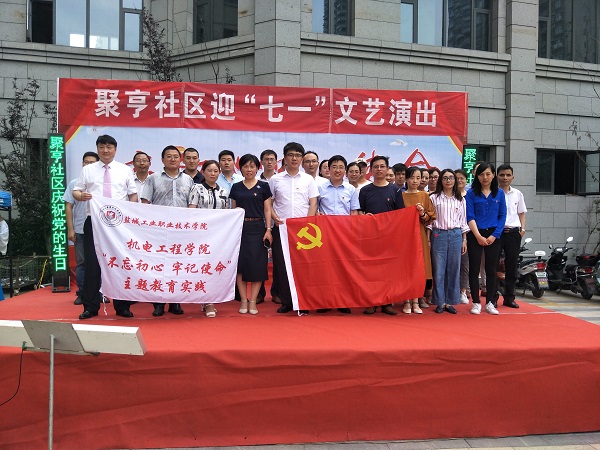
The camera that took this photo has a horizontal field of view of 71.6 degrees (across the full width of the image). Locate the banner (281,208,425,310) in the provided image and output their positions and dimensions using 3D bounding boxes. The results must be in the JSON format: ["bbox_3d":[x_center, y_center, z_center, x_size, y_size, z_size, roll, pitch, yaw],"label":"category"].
[{"bbox_3d":[0.544,0.349,4.270,1.450,1.030,0.200,0,0,-2],"label":"banner"}]

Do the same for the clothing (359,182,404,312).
[{"bbox_3d":[0.868,0.245,4.430,0.490,1.370,0.330,0,0,3],"label":"clothing"}]

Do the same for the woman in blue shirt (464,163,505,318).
[{"bbox_3d":[2.040,0.126,4.570,0.460,1.630,0.320,1,0,18],"label":"woman in blue shirt"}]

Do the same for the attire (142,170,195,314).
[{"bbox_3d":[-1.366,0.167,4.320,0.540,1.490,0.320,0,0,-18],"label":"attire"}]

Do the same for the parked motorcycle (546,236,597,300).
[{"bbox_3d":[6.080,0.950,9.350,0.650,1.240,1.720,1,0,6],"label":"parked motorcycle"}]

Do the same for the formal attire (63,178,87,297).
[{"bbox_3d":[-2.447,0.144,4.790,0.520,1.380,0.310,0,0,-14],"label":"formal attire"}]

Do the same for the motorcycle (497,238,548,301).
[{"bbox_3d":[5.100,0.950,9.350,0.660,1.200,1.700,0,0,3],"label":"motorcycle"}]

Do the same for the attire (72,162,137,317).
[{"bbox_3d":[-1.978,0.137,4.220,0.580,1.550,0.360,0,0,-13],"label":"attire"}]

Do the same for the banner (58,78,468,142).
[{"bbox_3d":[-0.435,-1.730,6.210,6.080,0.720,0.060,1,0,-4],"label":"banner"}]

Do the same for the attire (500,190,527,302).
[{"bbox_3d":[2.404,0.238,4.820,0.470,1.370,0.320,0,0,13],"label":"attire"}]

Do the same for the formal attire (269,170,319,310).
[{"bbox_3d":[-0.069,0.171,4.440,0.530,1.480,0.340,0,0,-3],"label":"formal attire"}]

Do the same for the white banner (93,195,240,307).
[{"bbox_3d":[-1.290,0.240,4.080,1.480,1.050,0.200,0,0,-6],"label":"white banner"}]

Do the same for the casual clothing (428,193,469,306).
[{"bbox_3d":[1.617,0.267,4.530,0.440,1.250,0.310,1,0,14],"label":"casual clothing"}]

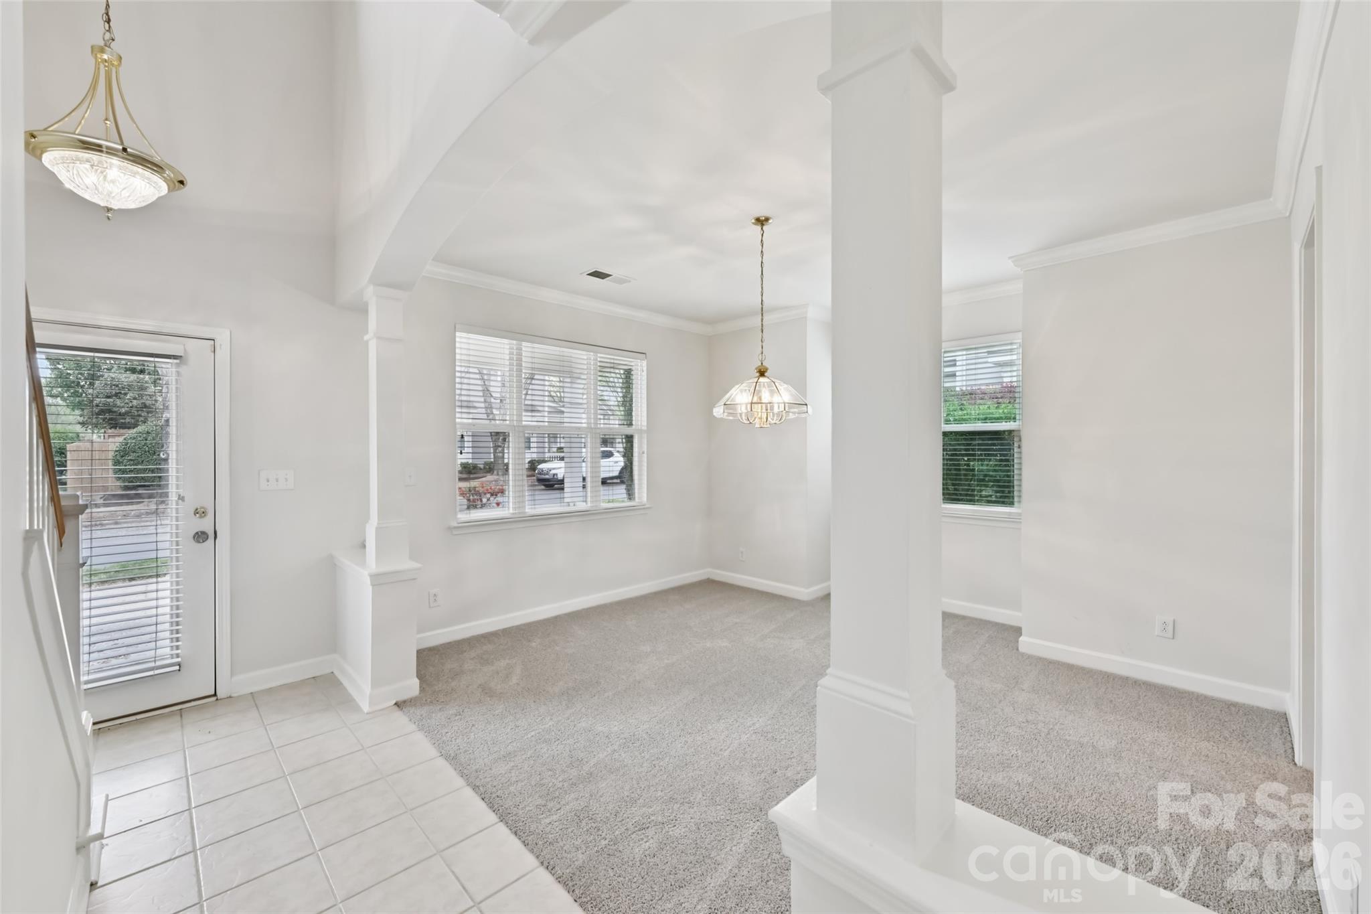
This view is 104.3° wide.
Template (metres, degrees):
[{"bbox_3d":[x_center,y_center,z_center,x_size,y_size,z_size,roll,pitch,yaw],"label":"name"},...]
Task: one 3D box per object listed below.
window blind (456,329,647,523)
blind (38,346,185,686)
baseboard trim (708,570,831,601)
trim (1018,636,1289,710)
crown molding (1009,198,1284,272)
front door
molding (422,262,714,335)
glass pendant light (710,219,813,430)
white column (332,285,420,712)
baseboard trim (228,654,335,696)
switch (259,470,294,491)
[{"bbox_3d":[-1.059,-0.251,4.647,1.865,1.477,0.060,0,1,-45],"label":"window blind"},{"bbox_3d":[-2.972,0.284,2.678,0.664,1.760,0.060,0,1,-45],"label":"blind"},{"bbox_3d":[0.902,1.311,5.679,0.529,0.098,1.273,0,1,-45],"label":"baseboard trim"},{"bbox_3d":[2.796,1.323,3.308,0.018,0.102,1.243,0,1,-45],"label":"trim"},{"bbox_3d":[2.752,-1.336,3.285,0.073,0.097,1.295,0,1,-45],"label":"crown molding"},{"bbox_3d":[-3.009,0.347,2.716,0.914,2.013,0.045,0,1,-45],"label":"front door"},{"bbox_3d":[-0.871,-1.366,4.748,3.290,0.104,0.073,0,1,-45],"label":"molding"},{"bbox_3d":[0.456,-0.793,3.159,0.581,1.239,0.581,0,0,0],"label":"glass pendant light"},{"bbox_3d":[-1.887,0.218,3.237,0.294,2.324,0.797,0,1,-45],"label":"white column"},{"bbox_3d":[-2.451,1.330,3.257,0.498,0.101,0.018,0,1,-45],"label":"baseboard trim"},{"bbox_3d":[-2.462,0.140,3.218,0.163,0.119,0.012,0,1,-45],"label":"switch"}]

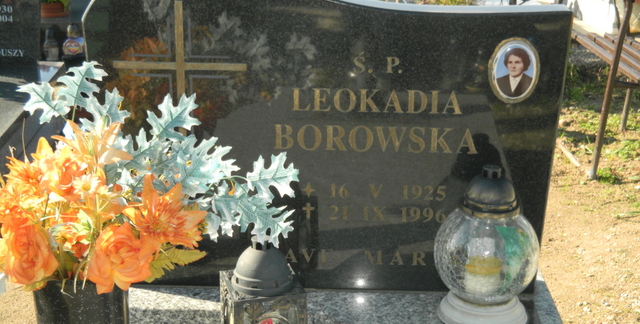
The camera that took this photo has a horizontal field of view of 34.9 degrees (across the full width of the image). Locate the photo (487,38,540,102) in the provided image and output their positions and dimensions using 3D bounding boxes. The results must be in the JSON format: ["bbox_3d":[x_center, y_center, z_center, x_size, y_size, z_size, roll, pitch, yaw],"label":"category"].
[{"bbox_3d":[0.373,-0.175,1.950,0.098,0.130,0.013,2,18,2],"label":"photo"}]

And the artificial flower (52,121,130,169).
[{"bbox_3d":[-0.336,-0.024,1.500,0.112,0.072,0.085,-1,18,-5],"label":"artificial flower"}]

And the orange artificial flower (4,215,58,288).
[{"bbox_3d":[-0.418,0.129,1.470,0.078,0.098,0.070,3,0,6],"label":"orange artificial flower"}]

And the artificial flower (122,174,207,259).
[{"bbox_3d":[-0.225,0.079,1.470,0.120,0.120,0.075,-1,3,-7],"label":"artificial flower"}]

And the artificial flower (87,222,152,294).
[{"bbox_3d":[-0.288,0.139,1.460,0.095,0.100,0.070,-1,3,-7],"label":"artificial flower"}]

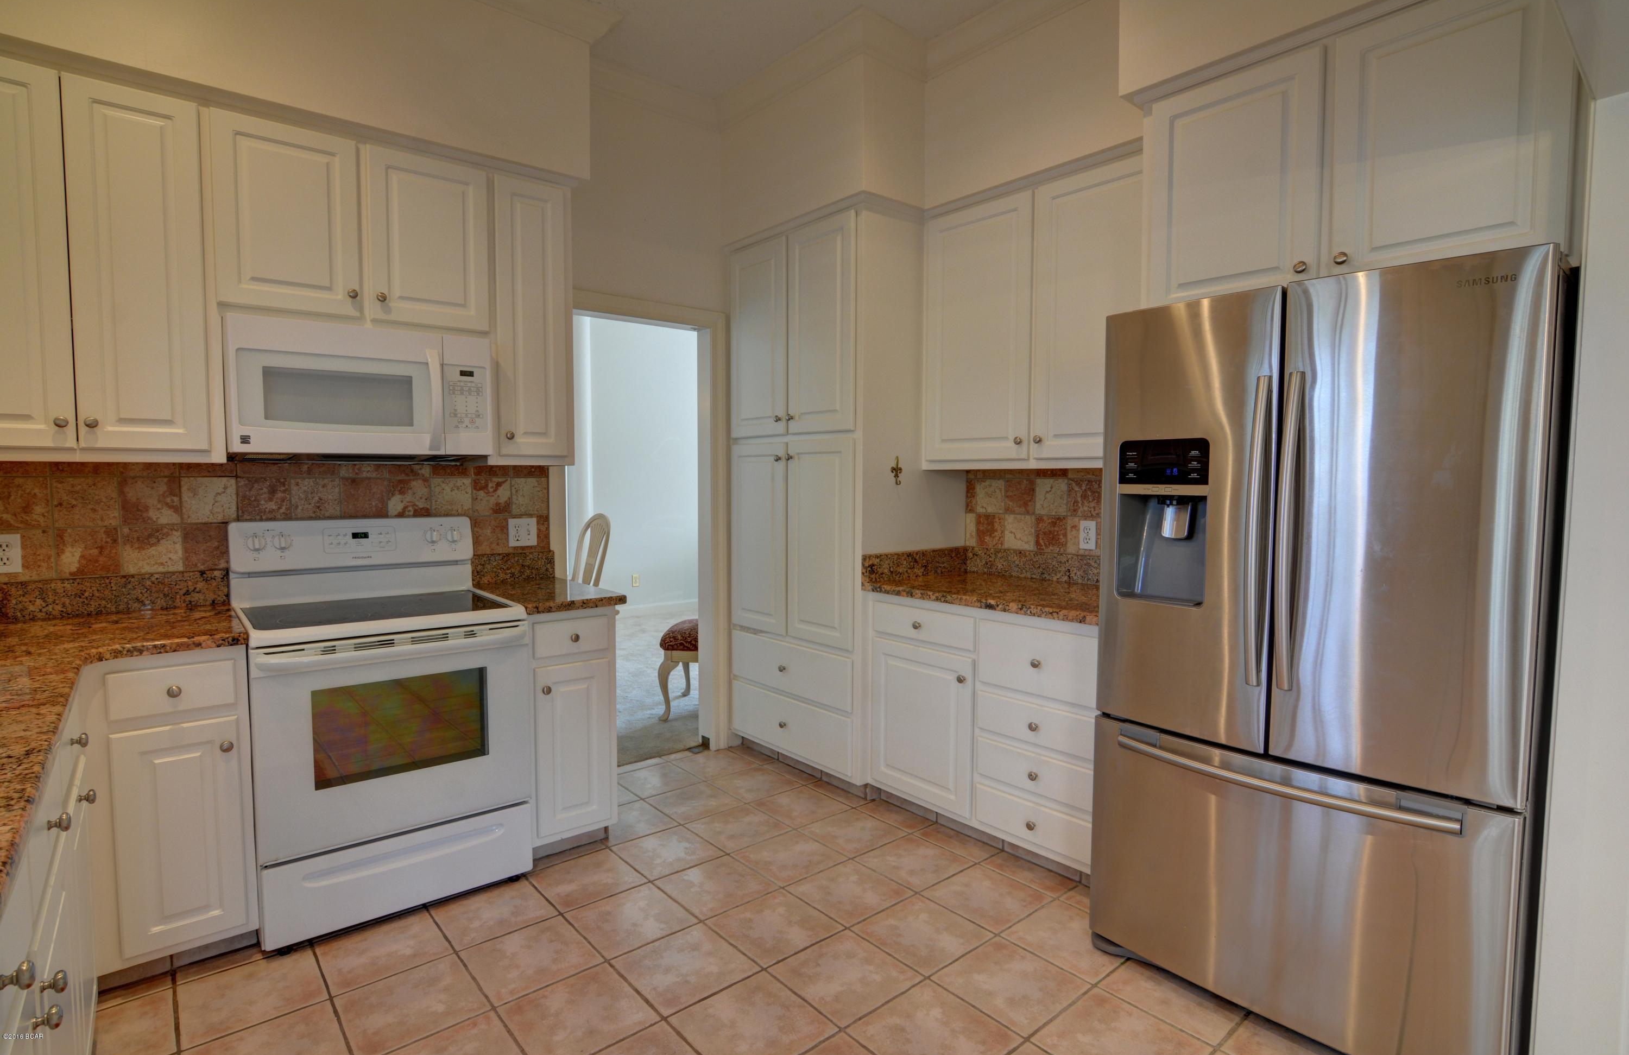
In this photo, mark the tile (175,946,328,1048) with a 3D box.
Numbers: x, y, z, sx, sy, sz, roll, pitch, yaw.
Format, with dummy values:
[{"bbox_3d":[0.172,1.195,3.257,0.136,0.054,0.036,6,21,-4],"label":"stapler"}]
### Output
[{"bbox_3d":[-1.486,1.233,1.913,0.302,0.010,0.302,-2,4,-40],"label":"tile"}]

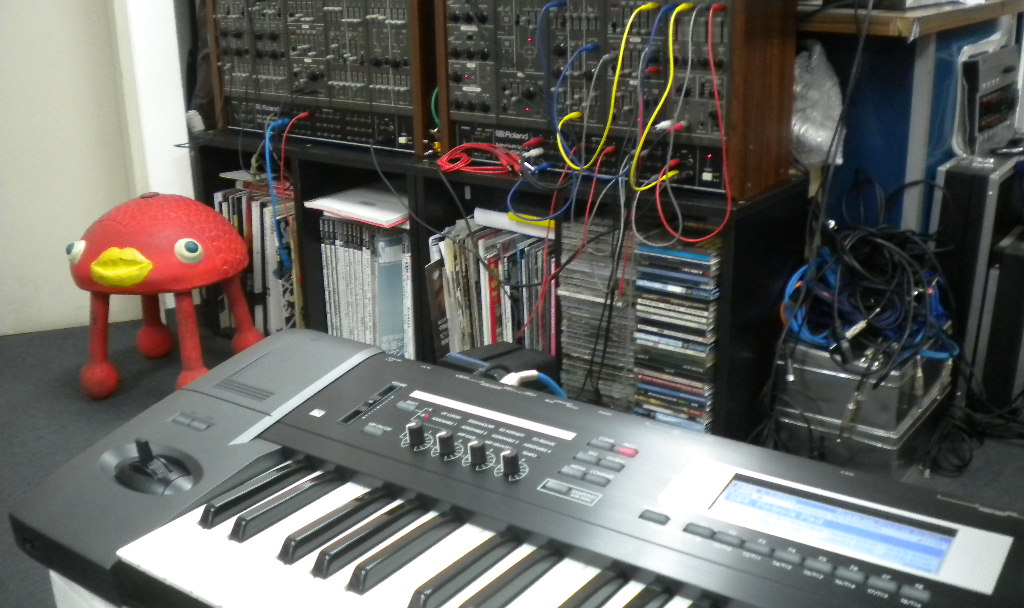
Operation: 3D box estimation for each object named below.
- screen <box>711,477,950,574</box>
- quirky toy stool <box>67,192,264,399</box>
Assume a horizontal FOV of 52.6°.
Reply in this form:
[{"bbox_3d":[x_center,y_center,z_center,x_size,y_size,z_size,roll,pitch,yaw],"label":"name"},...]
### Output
[{"bbox_3d":[0.172,0.120,0.563,0.123,0.008,0.041,11,29,33],"label":"screen"},{"bbox_3d":[-0.652,-0.022,1.946,0.315,0.368,0.325,2,18,8],"label":"quirky toy stool"}]

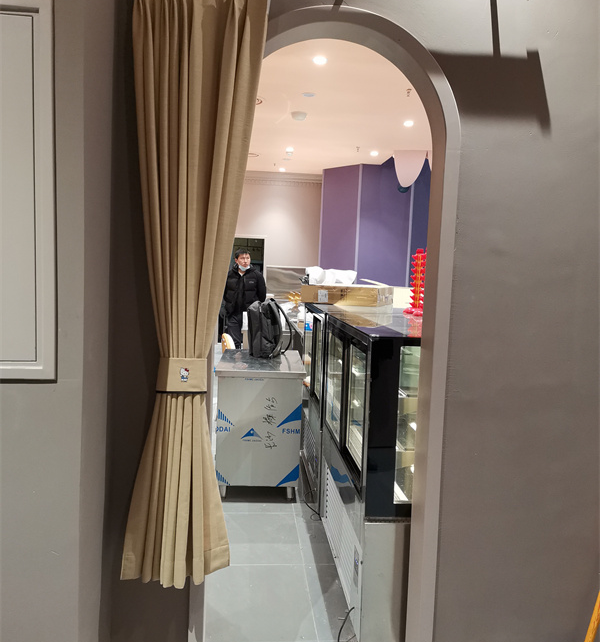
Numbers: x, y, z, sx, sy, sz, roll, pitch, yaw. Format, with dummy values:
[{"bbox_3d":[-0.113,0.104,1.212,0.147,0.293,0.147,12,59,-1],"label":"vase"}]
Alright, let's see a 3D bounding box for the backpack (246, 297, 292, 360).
[{"bbox_3d":[-0.219,0.042,4.281,0.260,0.420,0.310,3,5,16],"label":"backpack"}]

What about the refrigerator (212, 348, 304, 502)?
[{"bbox_3d":[-0.277,0.661,4.129,0.550,0.795,0.995,2,5,-4],"label":"refrigerator"}]

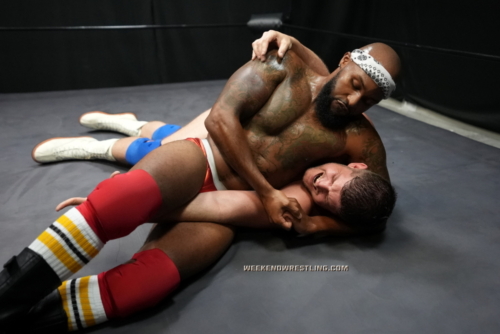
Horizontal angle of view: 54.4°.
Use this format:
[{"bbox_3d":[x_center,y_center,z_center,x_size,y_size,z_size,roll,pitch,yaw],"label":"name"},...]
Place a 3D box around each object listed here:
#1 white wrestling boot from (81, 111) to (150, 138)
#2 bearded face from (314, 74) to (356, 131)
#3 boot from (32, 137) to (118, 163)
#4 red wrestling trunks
[{"bbox_3d":[-0.673,-0.210,2.400,0.320,0.105,0.180,-6,29,13],"label":"white wrestling boot"},{"bbox_3d":[0.252,-0.182,1.370,0.140,0.145,0.115,-35,32,20],"label":"bearded face"},{"bbox_3d":[-0.735,-0.074,2.060,0.330,0.105,0.180,-9,26,15],"label":"boot"},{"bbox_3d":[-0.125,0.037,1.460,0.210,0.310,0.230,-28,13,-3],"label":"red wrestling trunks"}]

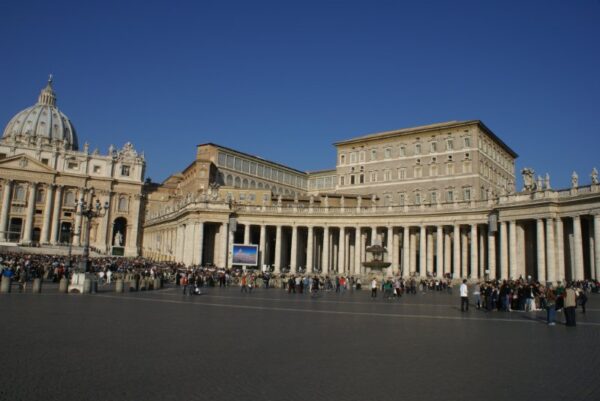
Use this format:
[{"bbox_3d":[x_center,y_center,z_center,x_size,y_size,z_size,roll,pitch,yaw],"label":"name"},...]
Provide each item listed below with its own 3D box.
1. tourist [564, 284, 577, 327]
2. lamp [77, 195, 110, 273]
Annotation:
[{"bbox_3d":[11.261,4.363,18.747,0.500,1.700,0.360,-1,-10,16],"label":"tourist"},{"bbox_3d":[-15.573,2.239,33.267,2.500,6.400,2.500,6,-10,-25],"label":"lamp"}]

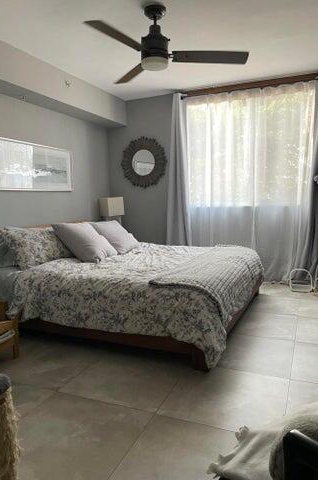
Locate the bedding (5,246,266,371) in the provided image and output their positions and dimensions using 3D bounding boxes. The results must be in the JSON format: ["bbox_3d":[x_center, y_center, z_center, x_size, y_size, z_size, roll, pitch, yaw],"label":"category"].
[{"bbox_3d":[0.020,0.374,3.351,1.660,0.500,2.100,2,7,23],"label":"bedding"}]

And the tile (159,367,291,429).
[{"bbox_3d":[0.378,0.851,1.968,0.602,0.015,0.602,2,7,23],"label":"tile"}]

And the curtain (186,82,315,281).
[{"bbox_3d":[1.083,-0.646,4.512,1.560,2.350,0.120,2,7,23],"label":"curtain"}]

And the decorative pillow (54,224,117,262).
[{"bbox_3d":[-0.682,0.002,3.330,0.170,0.460,0.480,-47,-12,21],"label":"decorative pillow"}]

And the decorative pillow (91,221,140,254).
[{"bbox_3d":[-0.446,-0.048,3.759,0.170,0.460,0.480,-47,-12,21],"label":"decorative pillow"}]

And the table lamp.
[{"bbox_3d":[-0.633,-0.335,4.995,0.260,0.500,0.260,-6,9,-39],"label":"table lamp"}]

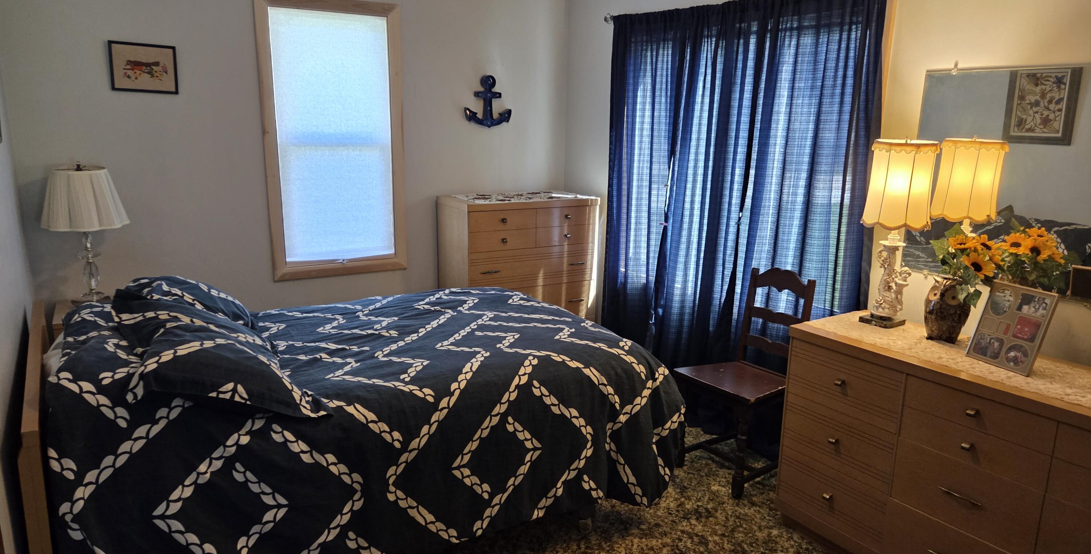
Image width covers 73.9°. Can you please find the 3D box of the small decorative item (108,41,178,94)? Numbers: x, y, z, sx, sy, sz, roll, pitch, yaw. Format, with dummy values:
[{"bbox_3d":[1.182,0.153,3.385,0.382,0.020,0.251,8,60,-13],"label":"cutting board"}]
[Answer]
[{"bbox_3d":[-1.908,-0.996,3.452,0.281,0.228,0.024,-7,15,-31],"label":"small decorative item"}]

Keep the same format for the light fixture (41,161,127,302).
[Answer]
[{"bbox_3d":[-2.002,-0.178,3.179,0.335,0.636,0.335,-7,15,-31],"label":"light fixture"}]

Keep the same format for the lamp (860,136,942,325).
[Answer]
[{"bbox_3d":[1.268,-0.157,2.630,0.236,0.668,0.236,-7,15,-31],"label":"lamp"}]

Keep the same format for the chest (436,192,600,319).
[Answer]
[{"bbox_3d":[-0.167,0.072,4.401,0.838,1.115,0.472,-6,14,-27],"label":"chest"}]

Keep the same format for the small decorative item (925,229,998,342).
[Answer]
[{"bbox_3d":[1.425,0.033,2.519,0.220,0.390,0.190,11,16,38],"label":"small decorative item"}]

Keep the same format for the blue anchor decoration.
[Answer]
[{"bbox_3d":[-0.351,-1.065,4.416,0.327,0.310,0.045,-7,15,-31],"label":"blue anchor decoration"}]

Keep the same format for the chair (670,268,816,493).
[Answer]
[{"bbox_3d":[0.862,0.436,3.183,0.400,0.910,0.430,-7,15,-31],"label":"chair"}]

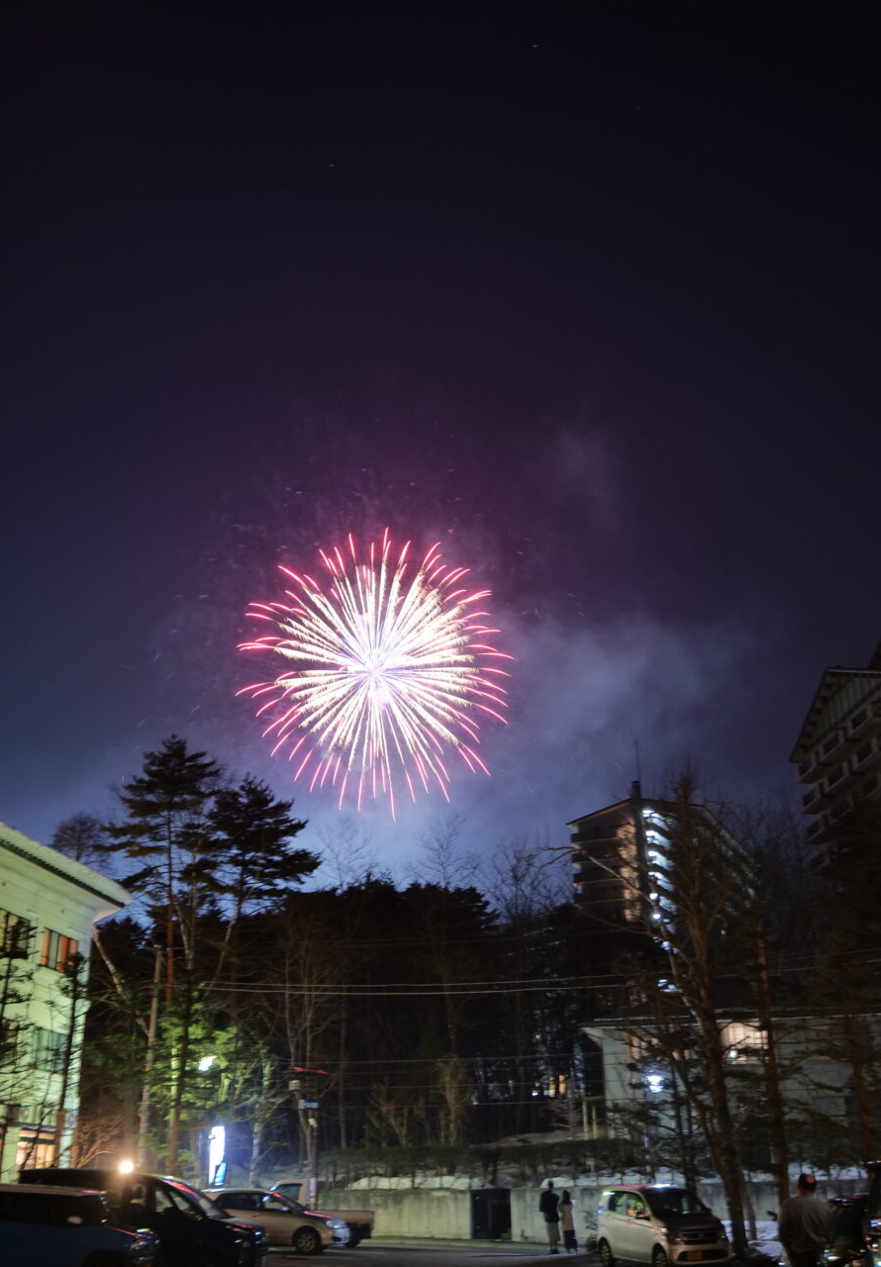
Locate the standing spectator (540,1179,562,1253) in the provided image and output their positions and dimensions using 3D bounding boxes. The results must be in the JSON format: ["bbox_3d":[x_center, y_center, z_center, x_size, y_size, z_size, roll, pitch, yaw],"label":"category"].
[{"bbox_3d":[2.929,15.504,33.642,0.520,1.740,0.340,0,-23,0],"label":"standing spectator"}]

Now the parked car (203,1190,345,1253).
[{"bbox_3d":[-4.593,16.340,35.223,4.300,1.560,1.740,-5,-24,11],"label":"parked car"}]

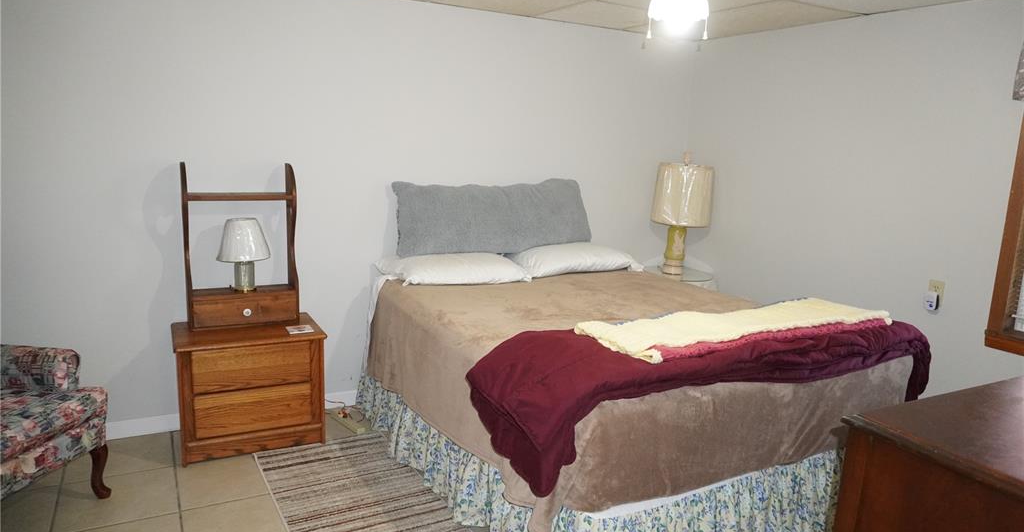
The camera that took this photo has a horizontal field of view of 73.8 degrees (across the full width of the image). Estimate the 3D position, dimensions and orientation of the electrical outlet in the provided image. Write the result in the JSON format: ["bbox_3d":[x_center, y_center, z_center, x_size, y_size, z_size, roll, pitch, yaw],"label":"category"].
[{"bbox_3d":[1.917,0.124,3.082,0.008,0.114,0.070,-3,12,-28],"label":"electrical outlet"}]

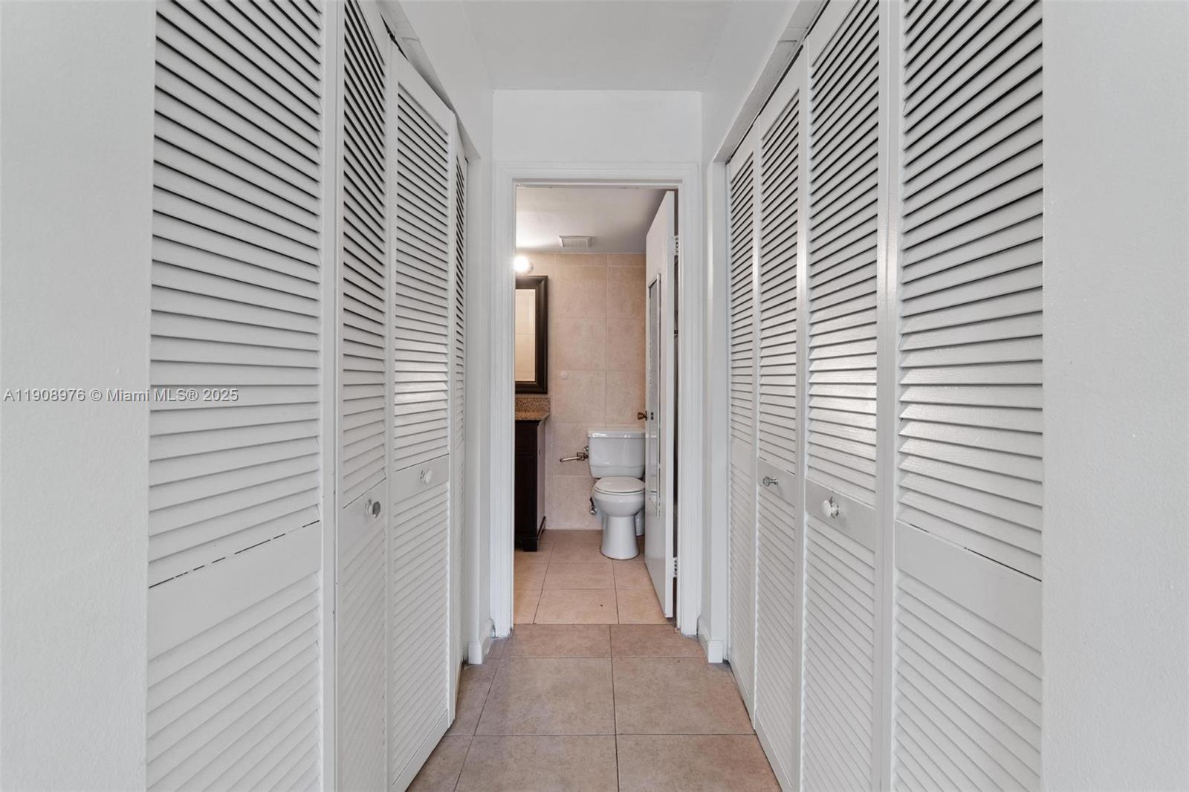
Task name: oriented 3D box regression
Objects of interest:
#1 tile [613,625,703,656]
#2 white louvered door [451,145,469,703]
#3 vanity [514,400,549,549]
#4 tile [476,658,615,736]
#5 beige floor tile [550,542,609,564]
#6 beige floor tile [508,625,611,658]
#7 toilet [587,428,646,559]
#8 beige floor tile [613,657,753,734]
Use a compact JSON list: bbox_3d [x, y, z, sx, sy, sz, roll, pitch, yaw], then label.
[{"bbox_3d":[0.270,1.084,2.188,0.400,0.010,0.280,0,2,0],"label":"tile"},{"bbox_3d":[-0.501,0.076,1.798,0.030,1.990,0.335,0,2,-10],"label":"white louvered door"},{"bbox_3d":[-0.738,0.540,3.549,0.800,1.000,0.500,0,2,0],"label":"vanity"},{"bbox_3d":[-0.159,1.092,1.820,0.457,0.010,0.455,0,2,0],"label":"tile"},{"bbox_3d":[-0.084,1.053,3.316,0.404,0.010,0.404,0,2,0],"label":"beige floor tile"},{"bbox_3d":[-0.158,1.082,2.190,0.455,0.010,0.280,0,2,0],"label":"beige floor tile"},{"bbox_3d":[0.168,0.655,3.458,0.440,0.780,0.690,0,2,0],"label":"toilet"},{"bbox_3d":[0.296,1.093,1.821,0.452,0.010,0.455,0,2,0],"label":"beige floor tile"}]

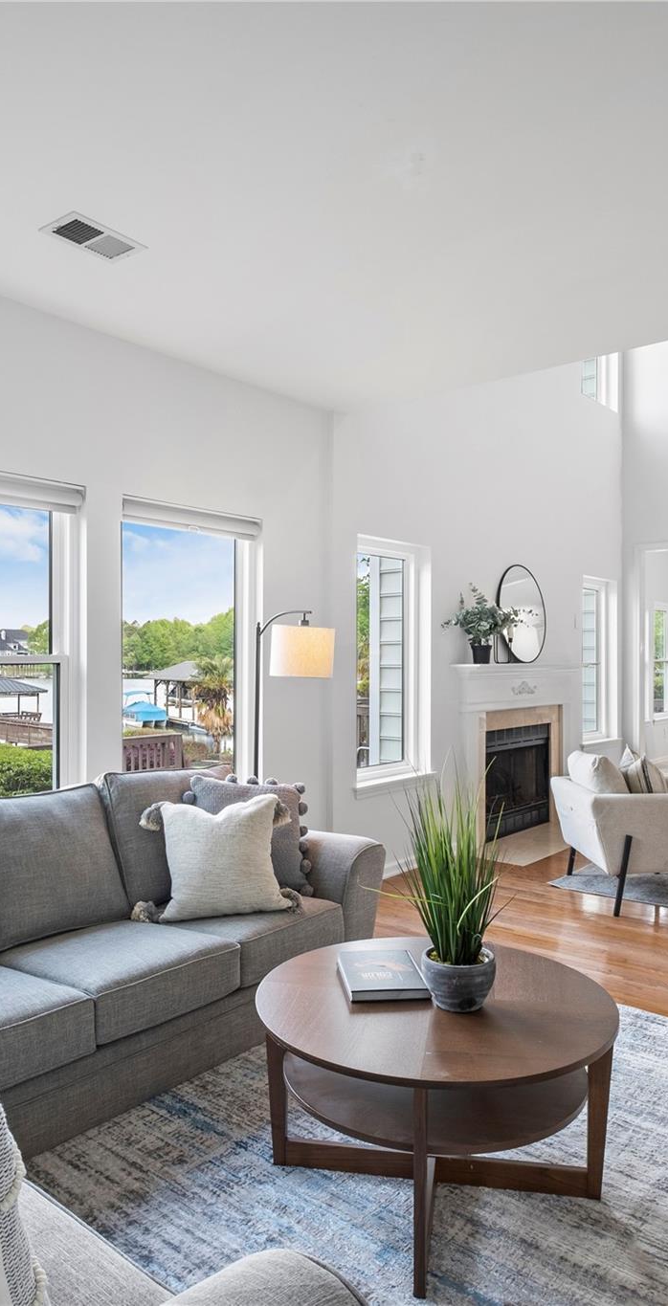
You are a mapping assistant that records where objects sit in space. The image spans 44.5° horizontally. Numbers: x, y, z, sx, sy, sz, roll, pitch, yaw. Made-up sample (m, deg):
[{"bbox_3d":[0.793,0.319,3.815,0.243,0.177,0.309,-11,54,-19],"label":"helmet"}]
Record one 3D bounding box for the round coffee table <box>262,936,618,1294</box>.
[{"bbox_3d":[0.256,1.110,2.100,0.900,0.470,0.900,0,0,0],"label":"round coffee table"}]

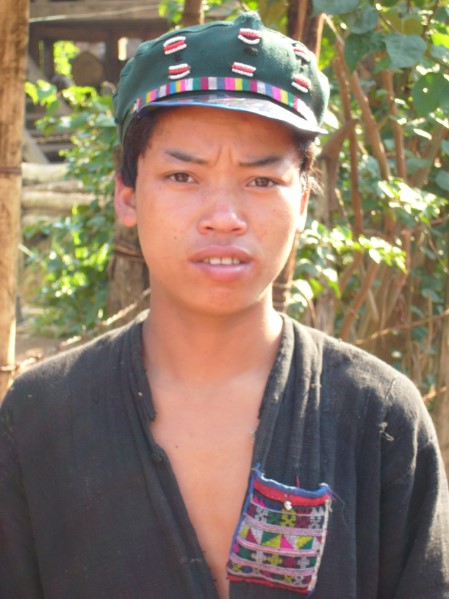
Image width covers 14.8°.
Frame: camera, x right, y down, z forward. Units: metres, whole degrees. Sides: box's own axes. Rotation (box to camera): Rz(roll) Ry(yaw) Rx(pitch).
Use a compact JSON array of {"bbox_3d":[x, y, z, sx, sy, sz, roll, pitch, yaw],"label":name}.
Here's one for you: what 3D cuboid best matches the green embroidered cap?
[{"bbox_3d":[-0.001,-0.179,1.415,0.180,0.112,0.230,7,-6,-10],"label":"green embroidered cap"}]

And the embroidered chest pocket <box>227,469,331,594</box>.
[{"bbox_3d":[0.044,0.184,1.370,0.066,0.090,0.014,13,-5,-6],"label":"embroidered chest pocket"}]

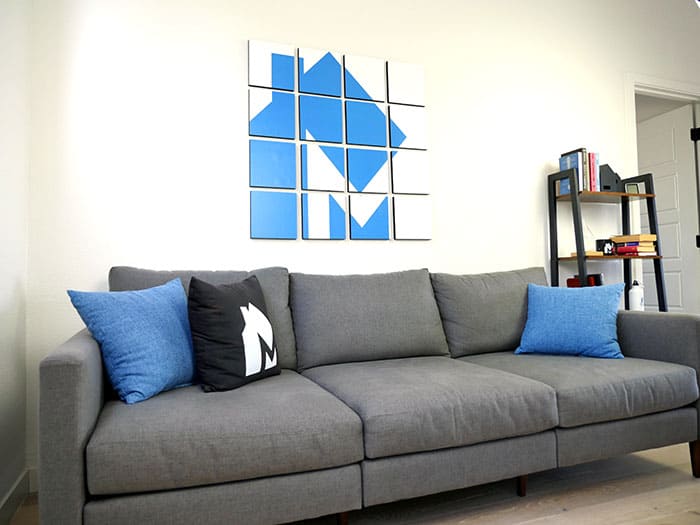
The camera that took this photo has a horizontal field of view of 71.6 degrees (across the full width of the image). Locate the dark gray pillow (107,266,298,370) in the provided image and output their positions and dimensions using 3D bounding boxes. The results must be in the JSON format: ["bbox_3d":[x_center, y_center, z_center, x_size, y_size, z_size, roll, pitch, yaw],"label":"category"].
[{"bbox_3d":[-0.600,0.256,2.013,0.725,0.460,0.180,-1,-17,-20],"label":"dark gray pillow"}]

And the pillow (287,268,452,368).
[{"bbox_3d":[0.081,0.254,2.266,0.725,0.460,0.180,-1,-17,-20],"label":"pillow"}]

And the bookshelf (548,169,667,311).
[{"bbox_3d":[1.544,0.183,2.820,0.640,1.410,0.310,-1,-2,-20],"label":"bookshelf"}]

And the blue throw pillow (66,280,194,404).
[{"bbox_3d":[-0.690,0.254,1.718,0.150,0.440,0.440,-39,-20,25],"label":"blue throw pillow"}]

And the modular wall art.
[{"bbox_3d":[-0.027,-0.581,2.434,0.940,0.930,0.026,-1,-2,-20],"label":"modular wall art"}]

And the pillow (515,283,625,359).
[{"bbox_3d":[1.033,0.259,2.291,0.440,0.440,0.150,-2,-42,29],"label":"pillow"}]

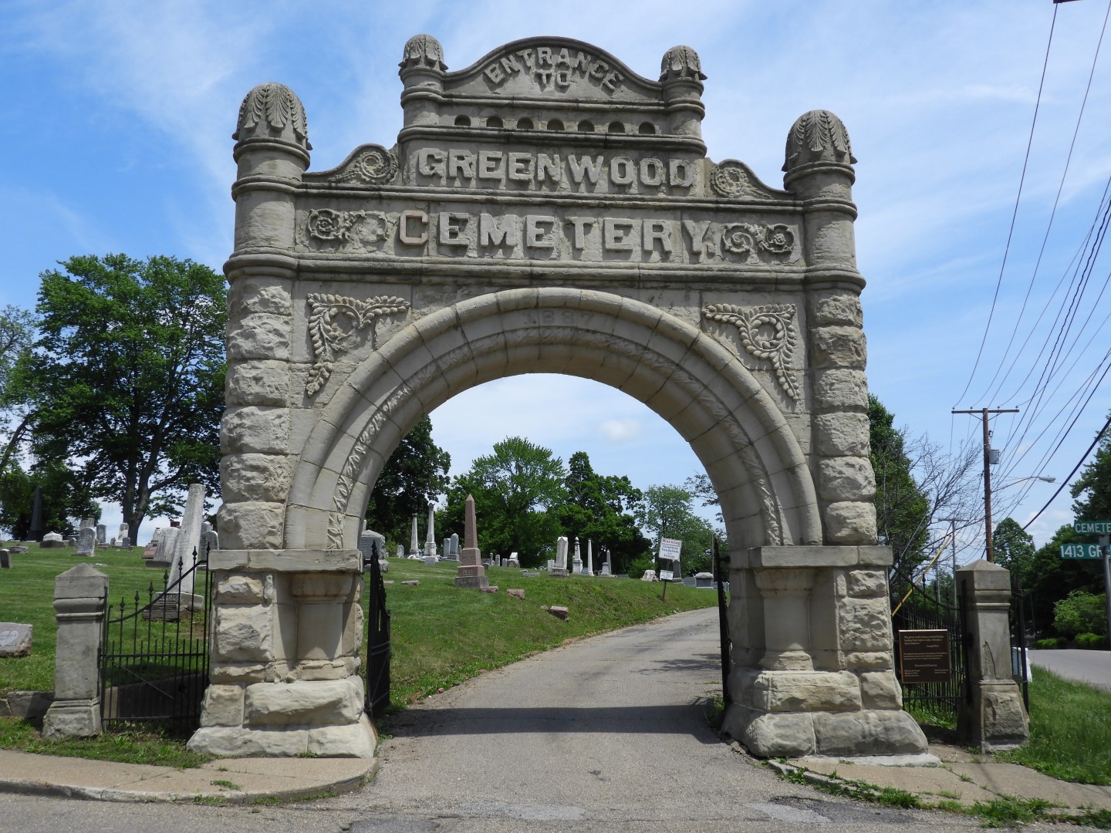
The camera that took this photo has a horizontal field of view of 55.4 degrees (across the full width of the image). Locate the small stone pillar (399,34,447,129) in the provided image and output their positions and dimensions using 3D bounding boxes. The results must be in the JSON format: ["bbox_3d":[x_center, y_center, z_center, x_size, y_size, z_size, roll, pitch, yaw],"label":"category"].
[{"bbox_3d":[-1.293,-3.217,10.302,0.460,1.080,0.440,0,-8,-6],"label":"small stone pillar"}]

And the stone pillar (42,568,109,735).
[{"bbox_3d":[-4.270,2.070,9.480,0.470,1.500,0.460,2,-9,-14],"label":"stone pillar"}]

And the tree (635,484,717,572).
[{"bbox_3d":[8.482,8.021,75.000,5.716,6.606,5.716,0,-8,-6],"label":"tree"}]

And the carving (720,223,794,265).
[{"bbox_3d":[1.957,-1.676,10.237,0.770,0.440,0.090,0,-8,-6],"label":"carving"}]

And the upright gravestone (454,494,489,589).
[{"bbox_3d":[-2.689,4.026,34.000,0.880,3.050,0.880,-2,-9,14],"label":"upright gravestone"}]

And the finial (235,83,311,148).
[{"bbox_3d":[-3.278,-3.500,12.241,0.870,0.745,0.870,1,-8,-7],"label":"finial"}]

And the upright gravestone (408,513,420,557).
[{"bbox_3d":[-7.214,6.041,54.000,0.550,2.200,0.550,-2,-8,12],"label":"upright gravestone"}]

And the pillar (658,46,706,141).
[{"bbox_3d":[1.265,-3.200,10.593,0.470,1.090,0.440,0,-8,-6],"label":"pillar"}]

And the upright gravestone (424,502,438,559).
[{"bbox_3d":[-5.547,5.046,47.000,0.809,2.492,0.750,0,-8,-6],"label":"upright gravestone"}]

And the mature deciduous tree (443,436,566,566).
[{"bbox_3d":[-3.835,6.491,80.000,9.200,10.030,8.800,1,-8,-7],"label":"mature deciduous tree"}]

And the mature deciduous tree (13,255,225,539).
[{"bbox_3d":[-19.394,-0.767,48.000,10.346,13.312,10.346,0,-8,-6],"label":"mature deciduous tree"}]

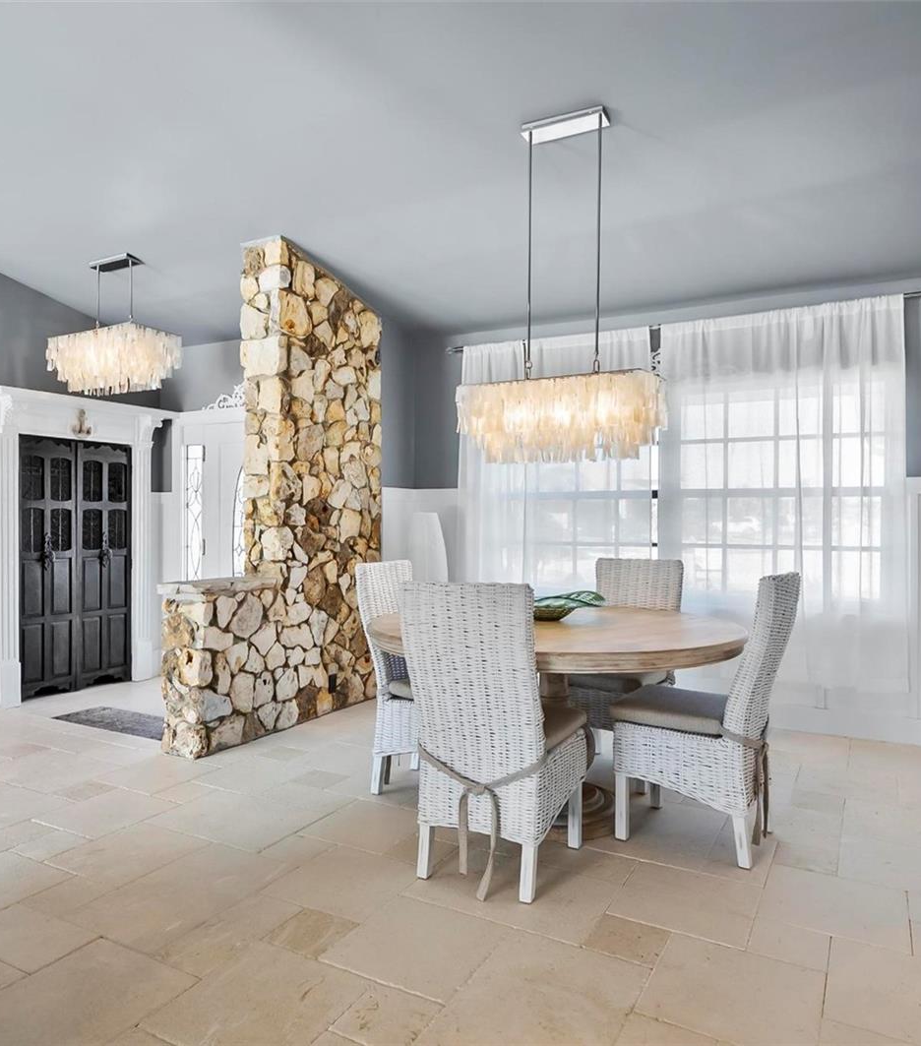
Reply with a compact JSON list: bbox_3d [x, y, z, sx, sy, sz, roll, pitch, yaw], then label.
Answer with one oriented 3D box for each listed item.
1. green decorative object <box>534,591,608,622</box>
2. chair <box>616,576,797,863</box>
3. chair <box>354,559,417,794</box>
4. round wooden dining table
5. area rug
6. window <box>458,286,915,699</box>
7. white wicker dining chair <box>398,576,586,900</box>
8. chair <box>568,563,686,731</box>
[{"bbox_3d":[0.345,0.355,3.210,0.460,0.120,0.260,0,0,-6],"label":"green decorative object"},{"bbox_3d":[0.932,0.690,2.826,0.600,1.000,0.460,0,0,33],"label":"chair"},{"bbox_3d":[-0.113,0.690,3.367,0.600,1.000,0.460,0,0,24],"label":"chair"},{"bbox_3d":[0.385,0.802,3.084,1.510,0.775,1.510,0,0,0],"label":"round wooden dining table"},{"bbox_3d":[-1.989,1.184,4.446,1.000,0.012,0.360,0,0,29],"label":"area rug"},{"bbox_3d":[1.192,-0.165,4.603,2.710,2.130,0.120,0,0,29],"label":"window"},{"bbox_3d":[0.137,0.690,2.592,0.460,1.000,0.600,0,0,27],"label":"white wicker dining chair"},{"bbox_3d":[0.772,0.690,3.579,0.460,1.000,0.600,0,0,33],"label":"chair"}]

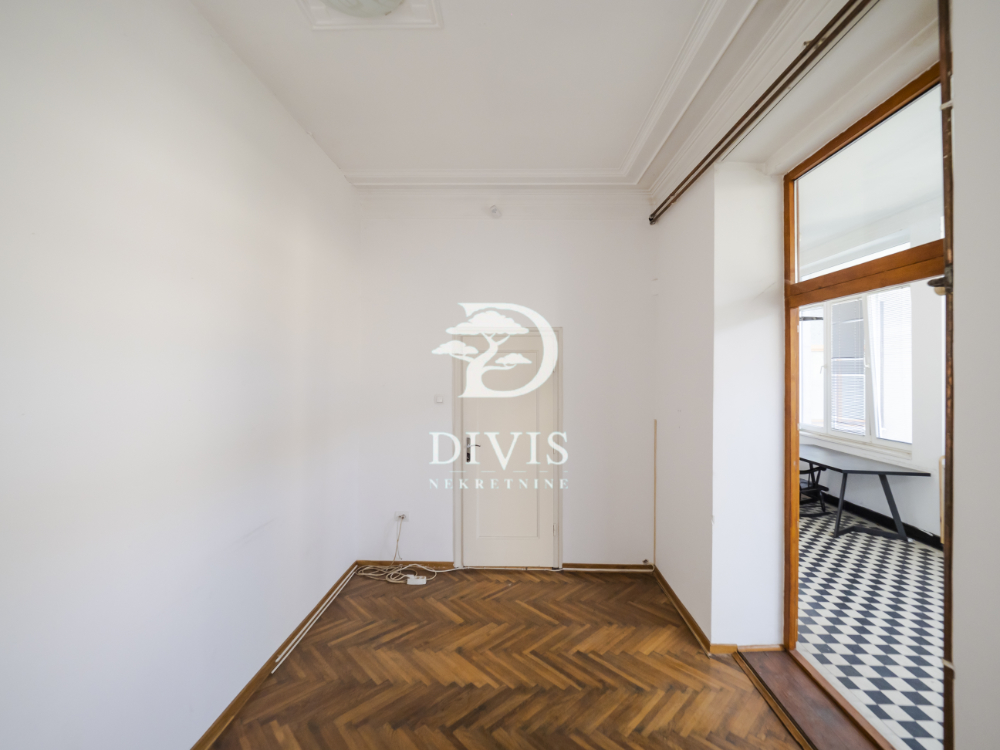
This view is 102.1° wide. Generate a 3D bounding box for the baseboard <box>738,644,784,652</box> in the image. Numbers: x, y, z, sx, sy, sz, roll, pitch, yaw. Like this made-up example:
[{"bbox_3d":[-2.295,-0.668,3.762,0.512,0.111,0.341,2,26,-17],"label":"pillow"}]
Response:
[{"bbox_3d":[1.632,1.707,2.534,0.295,0.040,0.020,1,0,-2],"label":"baseboard"}]

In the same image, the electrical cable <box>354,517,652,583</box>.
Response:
[{"bbox_3d":[0.048,1.476,3.425,2.585,0.465,0.302,1,0,1],"label":"electrical cable"}]

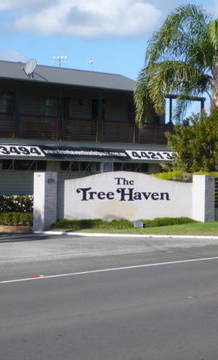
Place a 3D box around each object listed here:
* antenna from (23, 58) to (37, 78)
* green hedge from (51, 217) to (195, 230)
[{"bbox_3d":[-3.429,-4.870,43.000,0.520,0.850,0.680,1,0,-38],"label":"antenna"},{"bbox_3d":[0.443,1.295,29.100,4.500,0.330,0.750,1,0,-19],"label":"green hedge"}]

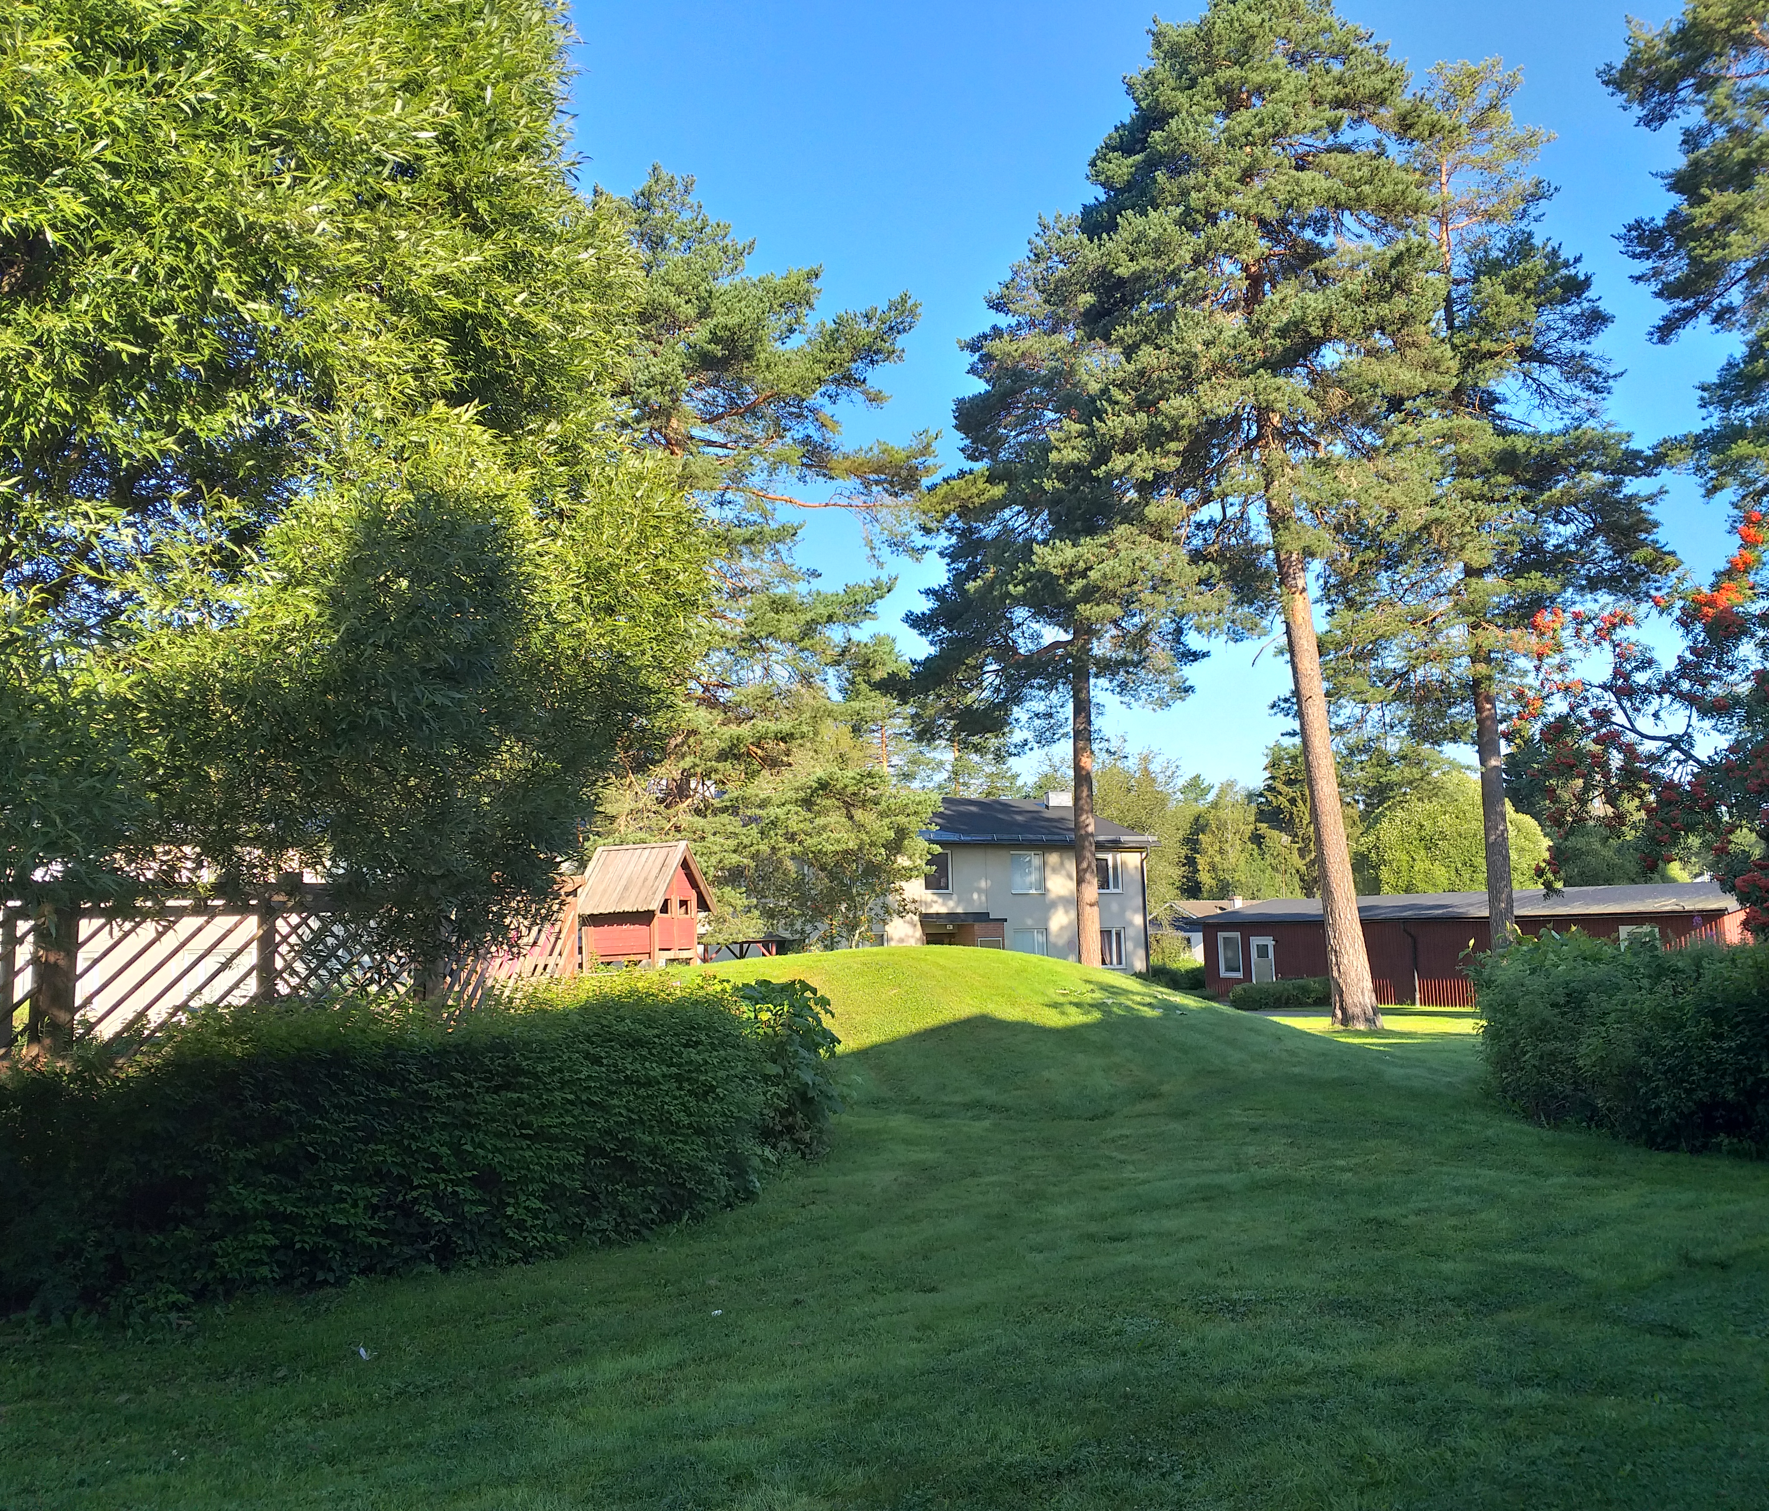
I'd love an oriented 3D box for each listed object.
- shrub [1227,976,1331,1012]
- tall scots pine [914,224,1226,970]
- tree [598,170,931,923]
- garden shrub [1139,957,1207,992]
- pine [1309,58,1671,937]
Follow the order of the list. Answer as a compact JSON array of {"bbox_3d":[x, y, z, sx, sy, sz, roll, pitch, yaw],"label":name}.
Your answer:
[{"bbox_3d":[10.800,6.429,40.800,3.200,0.950,1.300,1,-7,-20],"label":"shrub"},{"bbox_3d":[4.531,-3.572,36.662,7.600,19.715,7.200,-1,-7,0],"label":"tall scots pine"},{"bbox_3d":[-2.818,-3.622,32.156,8.200,18.673,8.000,-1,-7,0],"label":"tree"},{"bbox_3d":[9.861,7.564,51.946,2.800,1.150,1.400,2,-8,-27],"label":"garden shrub"},{"bbox_3d":[13.047,-4.911,32.267,7.600,21.171,7.200,-1,-7,0],"label":"pine"}]

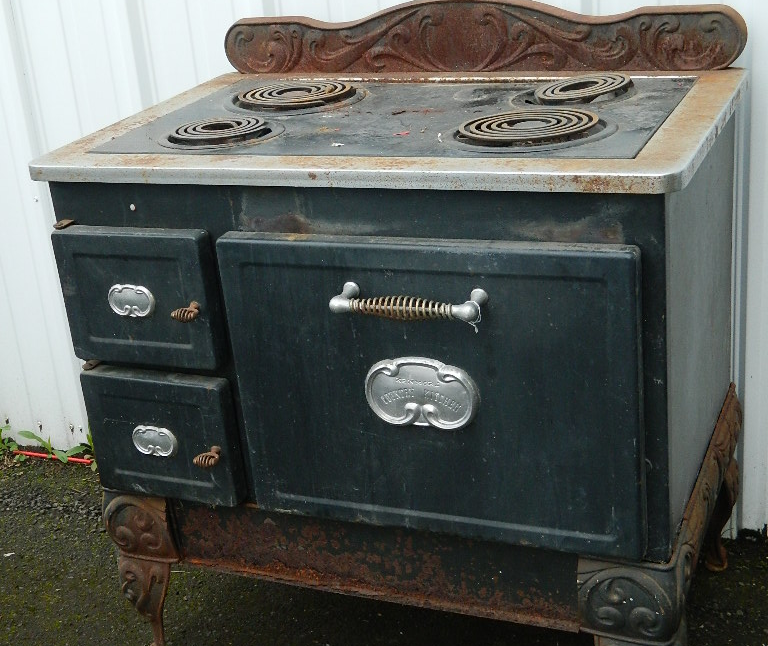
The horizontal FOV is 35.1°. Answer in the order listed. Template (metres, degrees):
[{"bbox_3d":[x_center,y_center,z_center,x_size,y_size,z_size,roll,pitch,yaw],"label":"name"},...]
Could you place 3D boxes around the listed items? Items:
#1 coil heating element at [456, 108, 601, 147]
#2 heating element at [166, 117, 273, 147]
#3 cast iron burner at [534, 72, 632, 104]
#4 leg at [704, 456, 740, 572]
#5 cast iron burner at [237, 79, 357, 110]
[{"bbox_3d":[0.198,-0.262,1.642,0.190,0.020,0.190,4,24,23],"label":"coil heating element"},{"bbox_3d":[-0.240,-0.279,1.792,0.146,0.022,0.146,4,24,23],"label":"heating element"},{"bbox_3d":[0.296,-0.348,1.820,0.148,0.019,0.148,-1,23,25],"label":"cast iron burner"},{"bbox_3d":[0.565,0.347,2.159,0.122,0.254,0.124,4,24,23],"label":"leg"},{"bbox_3d":[-0.144,-0.369,1.991,0.190,0.020,0.190,4,24,23],"label":"cast iron burner"}]

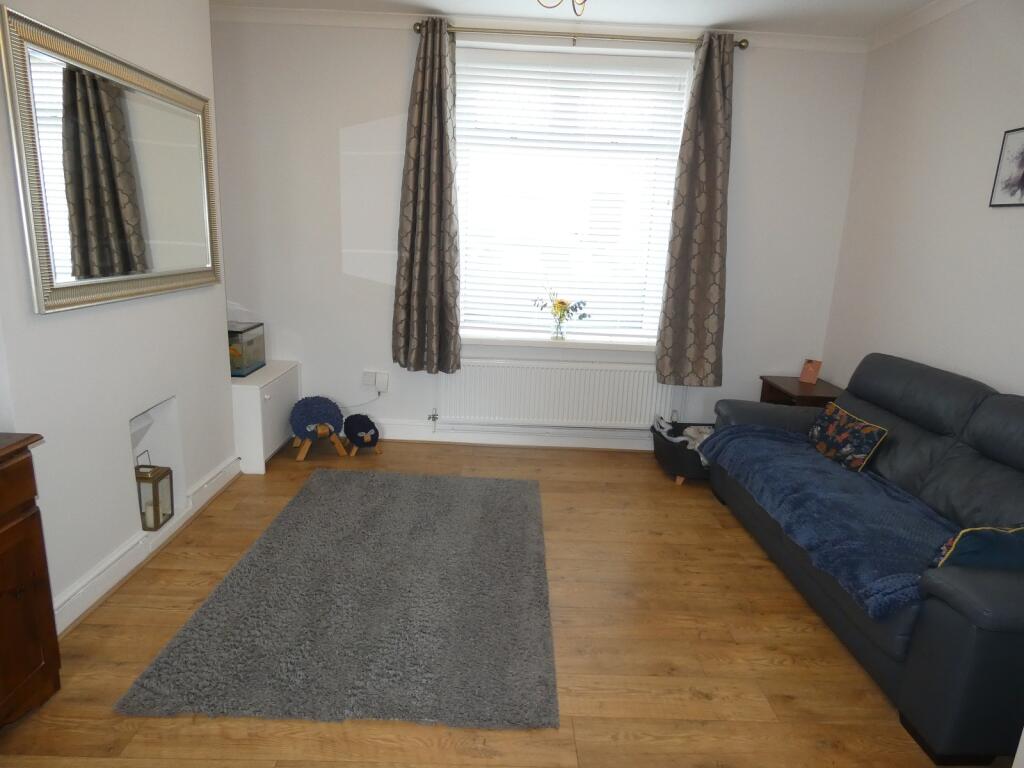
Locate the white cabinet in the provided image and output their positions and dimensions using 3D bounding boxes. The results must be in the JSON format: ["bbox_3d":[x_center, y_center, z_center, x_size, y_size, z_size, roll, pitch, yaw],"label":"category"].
[{"bbox_3d":[-1.768,0.191,3.974,0.520,0.554,0.747,3,15,0],"label":"white cabinet"}]

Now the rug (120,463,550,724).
[{"bbox_3d":[-0.547,0.820,2.821,1.409,0.030,1.902,3,15,0],"label":"rug"}]

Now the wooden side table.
[{"bbox_3d":[1.972,0.315,4.083,0.408,0.605,0.516,3,15,0],"label":"wooden side table"}]

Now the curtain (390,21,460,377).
[{"bbox_3d":[-0.541,-1.154,3.890,0.470,2.190,0.130,3,15,0],"label":"curtain"}]

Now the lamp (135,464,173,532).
[{"bbox_3d":[-1.737,0.545,2.843,0.140,0.260,0.150,3,15,0],"label":"lamp"}]

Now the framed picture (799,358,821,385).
[{"bbox_3d":[2.103,-0.085,4.137,0.060,0.155,0.105,-11,20,-43],"label":"framed picture"}]

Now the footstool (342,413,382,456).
[{"bbox_3d":[-1.032,0.327,4.133,0.250,0.280,0.260,-3,16,-21],"label":"footstool"}]

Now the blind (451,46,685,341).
[{"bbox_3d":[0.349,-1.231,4.060,1.571,1.910,0.120,3,15,0],"label":"blind"}]

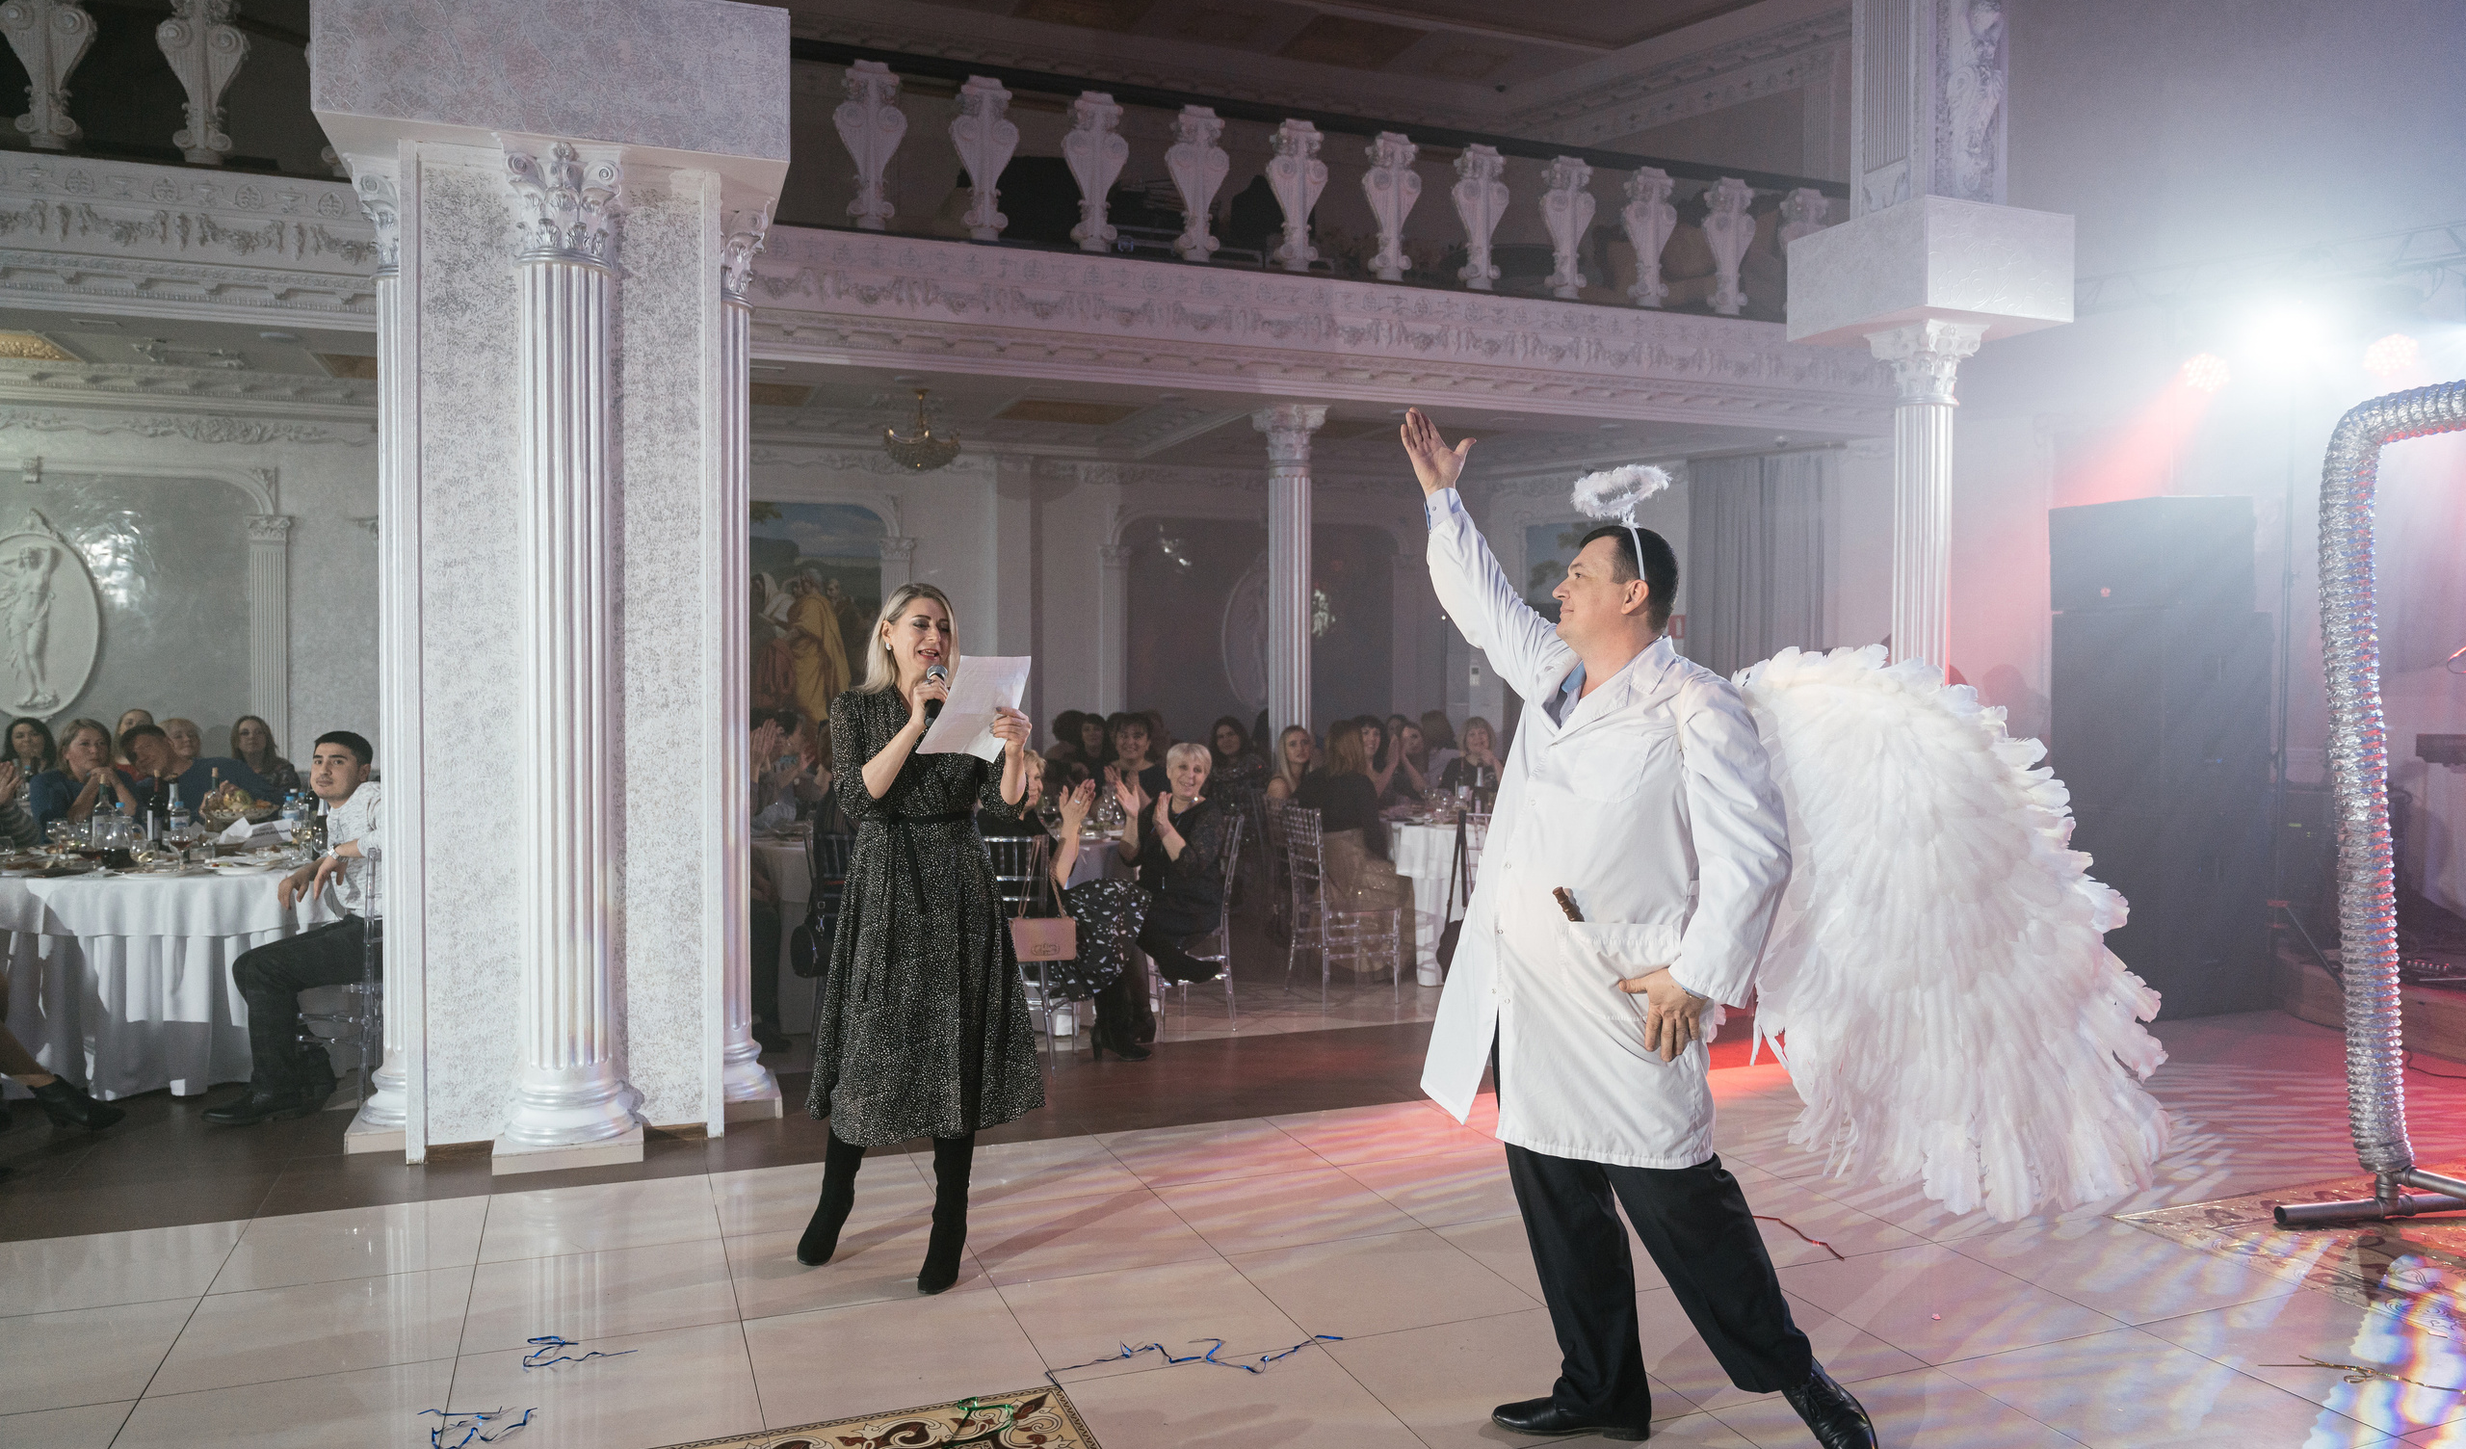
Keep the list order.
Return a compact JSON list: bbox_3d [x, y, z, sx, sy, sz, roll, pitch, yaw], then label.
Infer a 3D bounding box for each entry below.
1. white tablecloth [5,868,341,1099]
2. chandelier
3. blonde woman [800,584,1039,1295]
[{"bbox_3d":[-4.020,0.908,6.680,1.700,0.770,1.700,-1,2,-21],"label":"white tablecloth"},{"bbox_3d":[-1.944,-1.841,10.300,0.490,0.520,0.490,-1,2,-21],"label":"chandelier"},{"bbox_3d":[-0.795,0.513,4.200,0.580,1.730,0.450,0,2,-10],"label":"blonde woman"}]

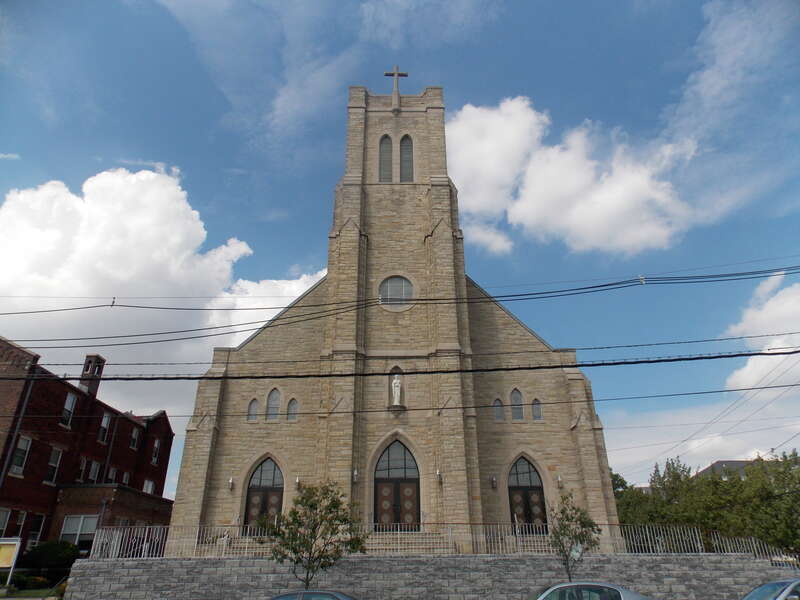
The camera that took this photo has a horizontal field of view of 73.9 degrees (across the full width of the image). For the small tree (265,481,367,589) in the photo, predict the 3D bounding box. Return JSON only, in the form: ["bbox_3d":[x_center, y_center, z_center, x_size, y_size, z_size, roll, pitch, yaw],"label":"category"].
[{"bbox_3d":[-2.308,6.934,14.427,2.800,3.850,2.700,0,-26,0],"label":"small tree"}]

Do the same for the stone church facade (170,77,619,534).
[{"bbox_3d":[-0.203,-0.483,31.012,20.600,28.100,8.200,0,-26,0],"label":"stone church facade"}]

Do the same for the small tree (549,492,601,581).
[{"bbox_3d":[4.843,7.033,14.357,1.450,3.530,1.450,0,-26,0],"label":"small tree"}]

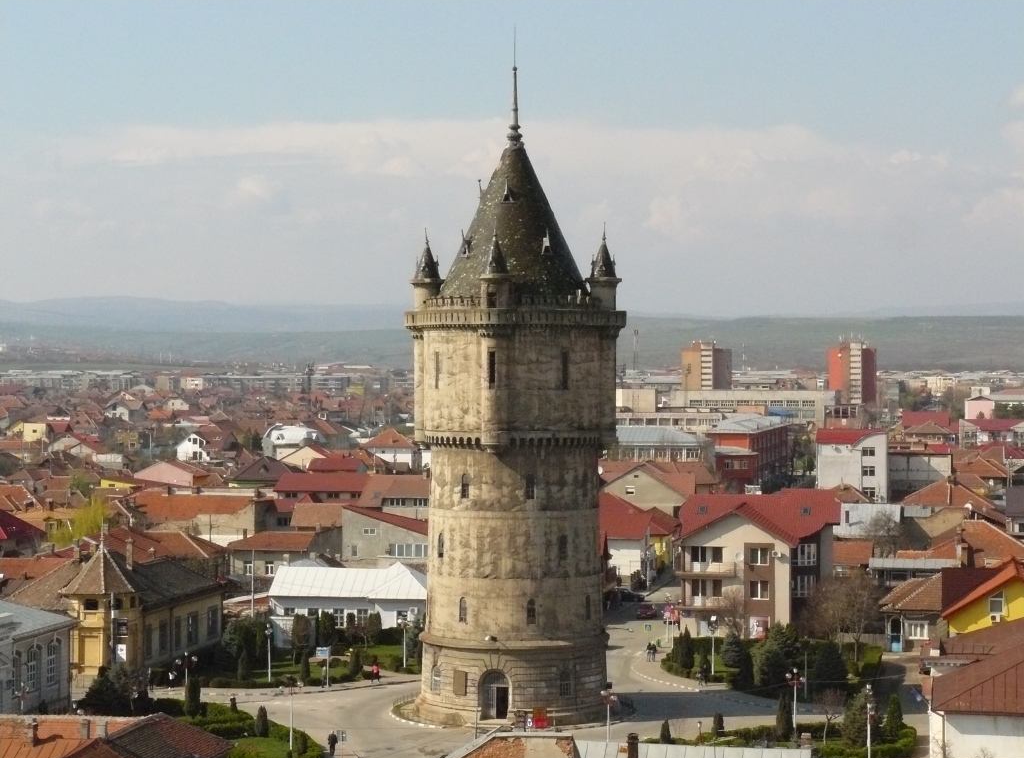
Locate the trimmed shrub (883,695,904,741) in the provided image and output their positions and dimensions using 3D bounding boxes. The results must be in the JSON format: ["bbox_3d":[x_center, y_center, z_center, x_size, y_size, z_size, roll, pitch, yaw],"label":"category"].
[{"bbox_3d":[26.374,23.328,155.344,1.450,3.100,1.450,0,1,0],"label":"trimmed shrub"}]

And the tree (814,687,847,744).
[{"bbox_3d":[21.370,22.707,150.847,2.200,3.700,2.100,0,1,0],"label":"tree"}]

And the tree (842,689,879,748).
[{"bbox_3d":[23.233,22.517,149.880,2.400,4.100,2.300,0,1,0],"label":"tree"}]

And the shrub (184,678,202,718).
[{"bbox_3d":[-23.187,23.291,163.667,1.200,3.000,1.200,0,1,0],"label":"shrub"}]

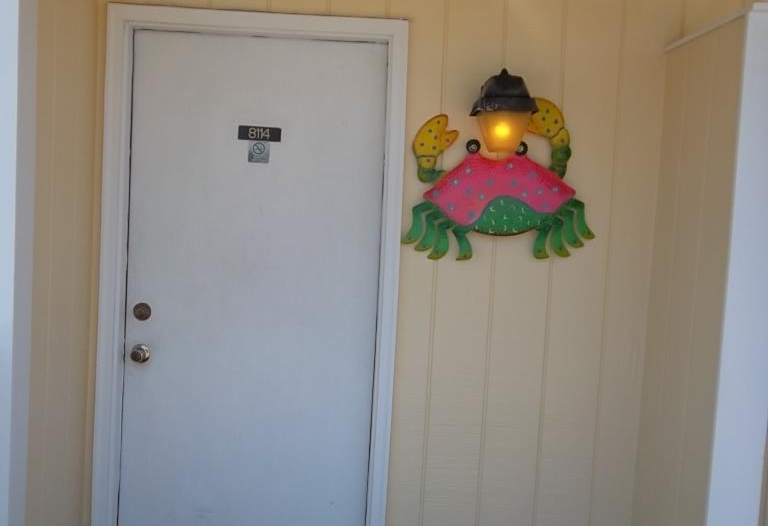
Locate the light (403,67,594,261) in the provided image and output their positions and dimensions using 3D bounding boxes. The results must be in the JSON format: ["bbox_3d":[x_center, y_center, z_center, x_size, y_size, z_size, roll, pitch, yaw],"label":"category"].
[{"bbox_3d":[0.413,-0.324,2.694,0.671,0.659,0.190,3,3,0],"label":"light"}]

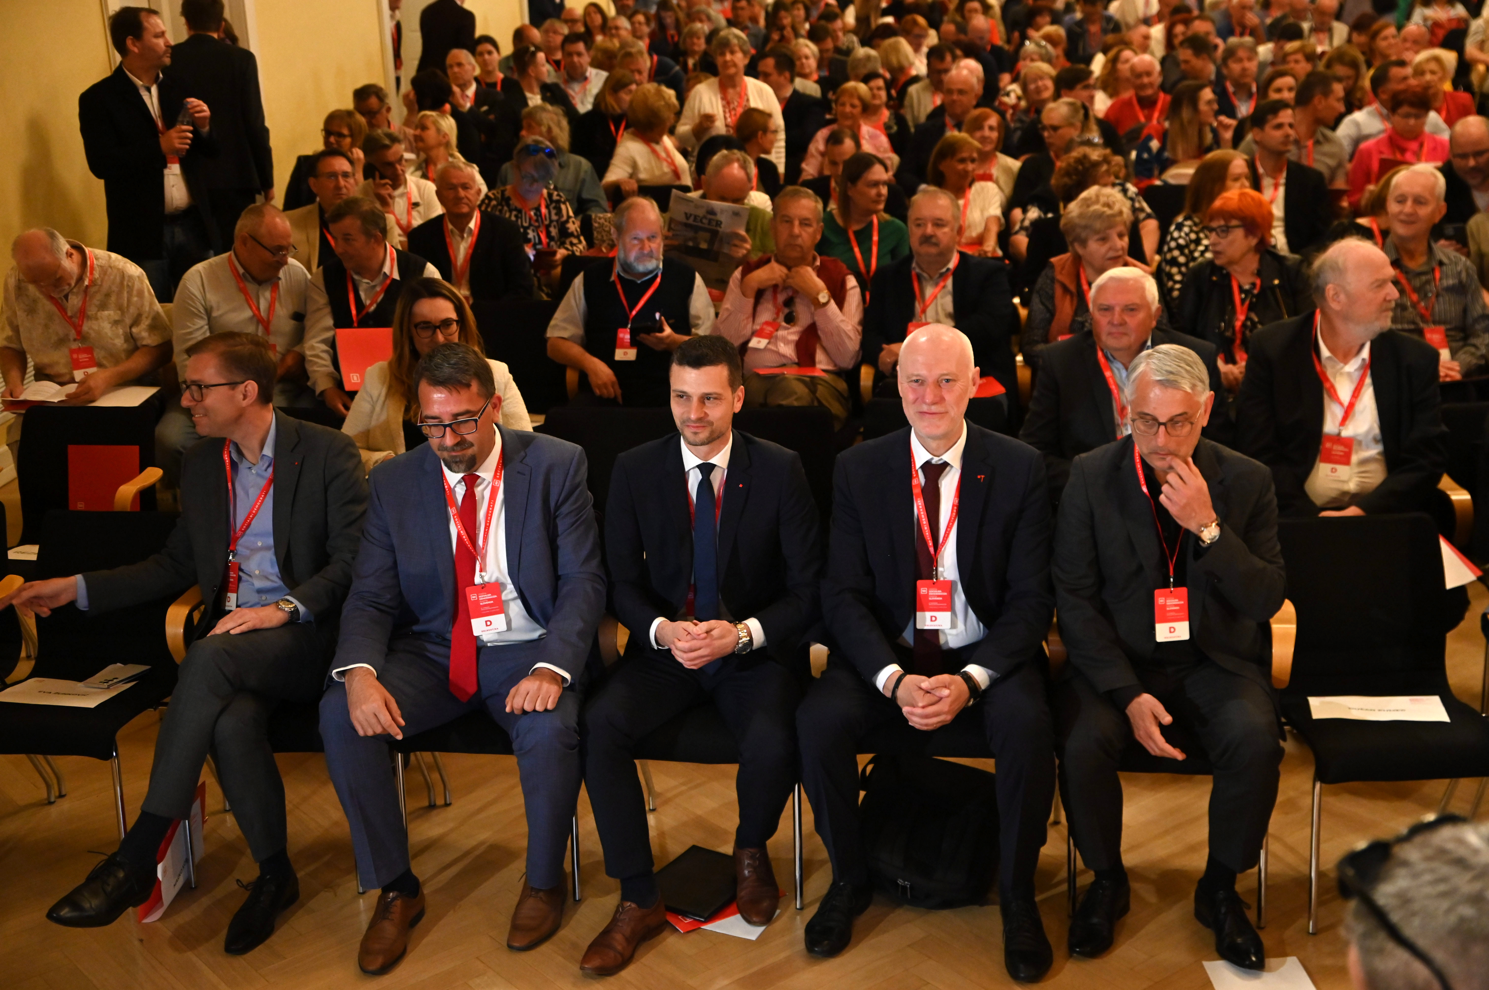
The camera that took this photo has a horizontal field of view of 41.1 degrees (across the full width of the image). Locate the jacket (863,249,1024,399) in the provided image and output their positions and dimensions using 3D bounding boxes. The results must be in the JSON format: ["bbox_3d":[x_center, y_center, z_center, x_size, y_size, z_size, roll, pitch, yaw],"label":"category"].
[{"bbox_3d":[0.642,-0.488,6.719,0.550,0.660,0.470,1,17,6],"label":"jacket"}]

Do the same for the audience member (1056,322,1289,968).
[{"bbox_3d":[0.955,0.340,4.433,0.540,1.300,0.740,1,17,6],"label":"audience member"}]

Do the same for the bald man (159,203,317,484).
[{"bbox_3d":[-1.613,-0.273,6.376,0.570,1.270,0.760,0,18,7],"label":"bald man"}]

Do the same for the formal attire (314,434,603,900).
[{"bbox_3d":[-0.614,0.361,4.631,0.590,0.990,0.660,1,17,5],"label":"formal attire"}]

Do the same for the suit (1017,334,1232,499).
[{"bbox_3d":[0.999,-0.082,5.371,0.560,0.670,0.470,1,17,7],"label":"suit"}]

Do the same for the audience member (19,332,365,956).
[{"bbox_3d":[-1.295,0.288,4.591,0.757,1.310,0.726,4,19,17],"label":"audience member"}]

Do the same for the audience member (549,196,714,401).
[{"bbox_3d":[-0.387,-0.254,6.189,0.570,1.290,0.800,-1,18,5],"label":"audience member"}]

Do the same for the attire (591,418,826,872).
[{"bbox_3d":[-0.074,0.365,4.572,0.520,1.000,0.660,1,17,5],"label":"attire"}]

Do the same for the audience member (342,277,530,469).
[{"bbox_3d":[-0.787,0.094,5.172,0.500,1.250,0.740,0,18,8],"label":"audience member"}]

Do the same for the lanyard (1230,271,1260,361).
[{"bbox_3d":[1.525,-0.544,6.048,0.110,0.290,0.130,6,19,24],"label":"lanyard"}]

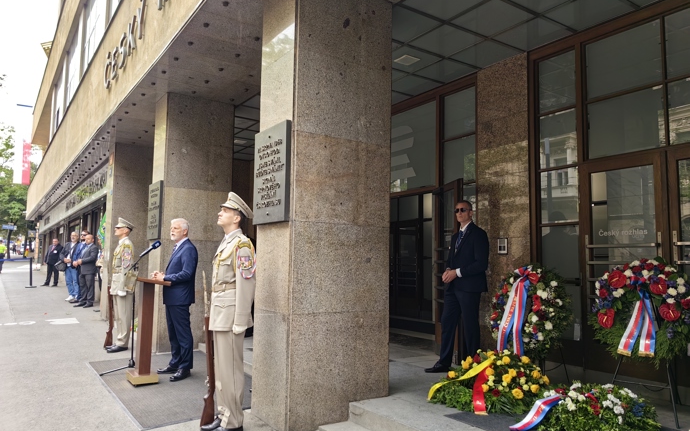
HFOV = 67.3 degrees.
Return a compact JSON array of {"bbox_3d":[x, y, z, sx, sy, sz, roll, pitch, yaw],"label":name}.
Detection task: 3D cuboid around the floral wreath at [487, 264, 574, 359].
[{"bbox_3d":[1.820,0.919,5.121,0.300,0.950,0.870,5,-7,-34],"label":"floral wreath"}]

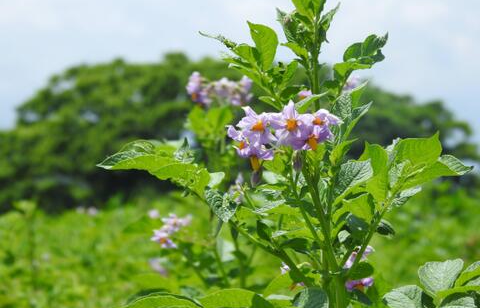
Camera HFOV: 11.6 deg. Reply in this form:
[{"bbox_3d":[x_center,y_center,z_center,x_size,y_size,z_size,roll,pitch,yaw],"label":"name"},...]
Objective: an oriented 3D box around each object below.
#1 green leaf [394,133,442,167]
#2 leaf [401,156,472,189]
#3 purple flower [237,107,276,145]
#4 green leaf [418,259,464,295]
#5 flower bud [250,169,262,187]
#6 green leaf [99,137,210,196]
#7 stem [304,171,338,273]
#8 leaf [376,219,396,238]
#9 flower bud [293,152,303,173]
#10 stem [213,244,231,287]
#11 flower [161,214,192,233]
[{"bbox_3d":[0.133,-0.003,1.750,0.036,0.025,0.009,-24,39,8],"label":"green leaf"},{"bbox_3d":[0.145,0.013,1.730,0.050,0.010,0.028,-10,-28,5],"label":"leaf"},{"bbox_3d":[0.012,-0.021,1.770,0.030,0.029,0.014,0,-1,9],"label":"purple flower"},{"bbox_3d":[0.139,0.085,1.630,0.032,0.025,0.021,0,-1,6],"label":"green leaf"},{"bbox_3d":[0.011,0.016,1.590,0.008,0.012,0.008,0,-1,0],"label":"flower bud"},{"bbox_3d":[-0.059,0.009,1.630,0.076,0.038,0.042,0,-1,0],"label":"green leaf"},{"bbox_3d":[0.061,0.050,1.790,0.009,0.077,0.009,-14,0,0],"label":"stem"},{"bbox_3d":[0.109,0.055,1.750,0.017,0.005,0.012,35,29,14],"label":"leaf"},{"bbox_3d":[0.042,0.006,1.720,0.007,0.015,0.007,0,-1,0],"label":"flower bud"},{"bbox_3d":[-0.017,0.104,2.200,0.007,0.041,0.007,-19,0,0],"label":"stem"},{"bbox_3d":[-0.062,0.067,2.320,0.031,0.020,0.024,0,-1,-6],"label":"flower"}]

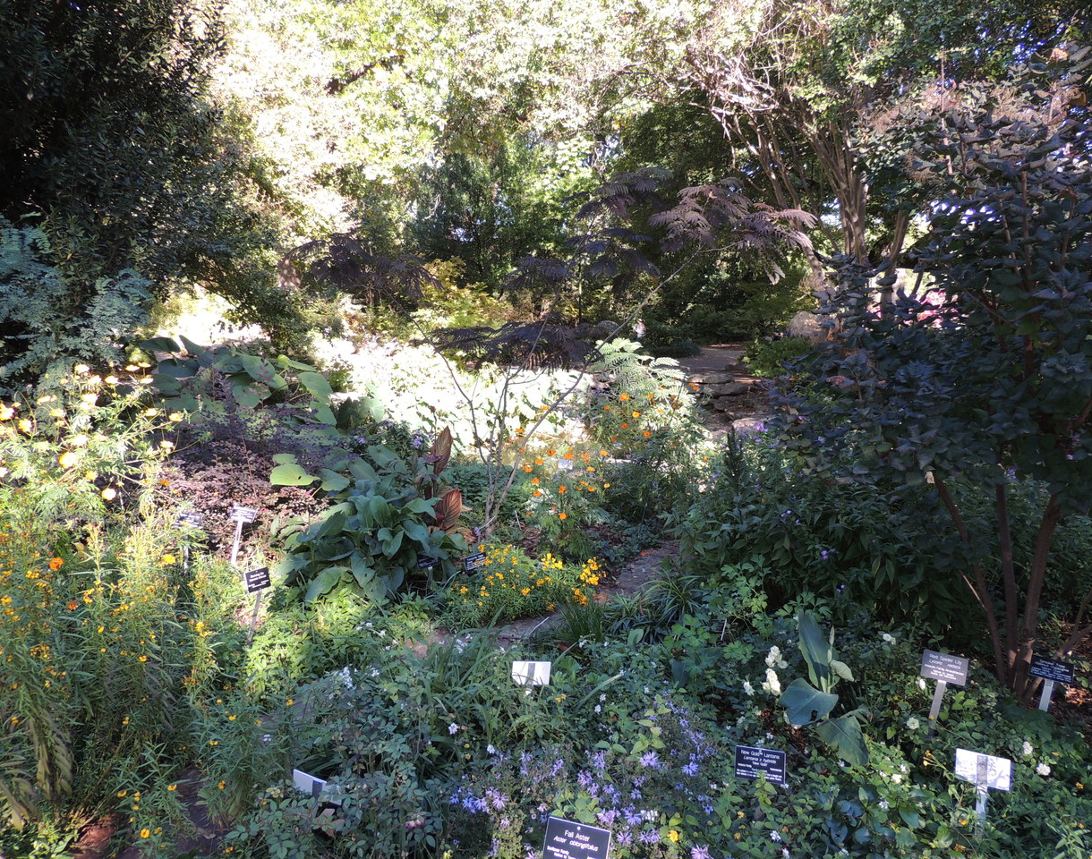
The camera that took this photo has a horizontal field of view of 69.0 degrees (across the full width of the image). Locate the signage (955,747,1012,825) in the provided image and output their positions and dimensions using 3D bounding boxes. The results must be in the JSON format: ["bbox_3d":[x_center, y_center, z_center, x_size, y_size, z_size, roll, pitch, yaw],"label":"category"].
[{"bbox_3d":[1.236,1.018,2.250,0.135,0.188,0.050,5,10,27],"label":"signage"}]

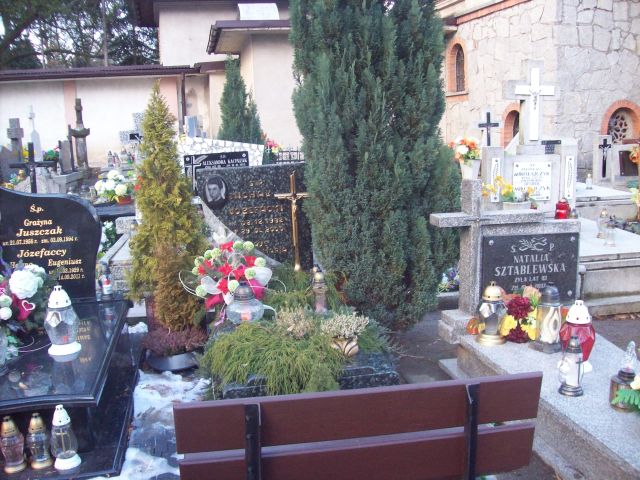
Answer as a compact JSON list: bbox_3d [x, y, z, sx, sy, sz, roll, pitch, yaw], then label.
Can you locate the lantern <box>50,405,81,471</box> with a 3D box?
[{"bbox_3d":[-1.093,0.838,2.852,0.118,0.276,0.118,-3,10,-11],"label":"lantern"}]

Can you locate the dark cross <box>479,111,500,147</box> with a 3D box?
[{"bbox_3d":[2.394,-1.546,9.400,0.325,0.520,0.050,-3,10,-12],"label":"dark cross"}]

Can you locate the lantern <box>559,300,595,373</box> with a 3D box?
[{"bbox_3d":[1.211,0.451,3.137,0.165,0.333,0.165,-3,10,-12],"label":"lantern"}]

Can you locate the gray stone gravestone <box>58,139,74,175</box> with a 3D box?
[{"bbox_3d":[-5.099,-1.661,13.400,0.100,0.670,0.750,-2,11,-6],"label":"gray stone gravestone"}]

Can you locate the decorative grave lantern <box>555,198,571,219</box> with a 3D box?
[{"bbox_3d":[2.517,-0.318,6.900,0.155,0.220,0.155,-3,10,-12],"label":"decorative grave lantern"}]

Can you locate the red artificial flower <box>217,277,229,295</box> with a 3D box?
[{"bbox_3d":[-0.586,0.276,4.000,0.080,0.110,0.070,-3,10,-8],"label":"red artificial flower"}]

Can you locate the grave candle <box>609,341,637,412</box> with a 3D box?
[{"bbox_3d":[1.464,0.651,3.200,0.140,0.325,0.140,-3,10,-12],"label":"grave candle"}]

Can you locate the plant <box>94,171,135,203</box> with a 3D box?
[{"bbox_3d":[-2.223,-0.568,7.200,0.440,0.360,0.380,-3,10,-11],"label":"plant"}]

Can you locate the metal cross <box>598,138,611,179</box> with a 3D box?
[{"bbox_3d":[4.702,-1.347,11.000,0.200,0.640,0.050,-3,9,-12],"label":"metal cross"}]

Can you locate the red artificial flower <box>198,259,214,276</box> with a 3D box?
[{"bbox_3d":[-0.699,0.166,4.100,0.095,0.105,0.070,0,10,8],"label":"red artificial flower"}]

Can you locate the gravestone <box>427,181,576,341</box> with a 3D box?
[{"bbox_3d":[1.200,0.105,4.295,0.990,1.030,0.280,-3,10,-12],"label":"gravestone"}]

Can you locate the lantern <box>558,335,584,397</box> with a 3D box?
[{"bbox_3d":[1.119,0.553,2.948,0.107,0.257,0.107,-3,10,-12],"label":"lantern"}]

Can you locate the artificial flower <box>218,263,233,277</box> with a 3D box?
[{"bbox_3d":[-0.582,0.182,4.100,0.085,0.080,0.050,-2,9,-8],"label":"artificial flower"}]

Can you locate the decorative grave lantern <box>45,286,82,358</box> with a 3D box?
[{"bbox_3d":[-1.395,0.432,3.620,0.185,0.345,0.185,-3,9,-12],"label":"decorative grave lantern"}]

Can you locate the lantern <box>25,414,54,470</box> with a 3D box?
[{"bbox_3d":[-1.209,0.857,2.869,0.100,0.237,0.100,-3,10,-11],"label":"lantern"}]

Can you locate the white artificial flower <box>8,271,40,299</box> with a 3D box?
[{"bbox_3d":[-1.492,0.224,3.350,0.145,0.130,0.130,-3,10,-11],"label":"white artificial flower"}]

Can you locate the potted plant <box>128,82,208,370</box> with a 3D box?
[{"bbox_3d":[-1.020,-0.224,4.450,0.480,1.630,0.480,-3,10,-11],"label":"potted plant"}]

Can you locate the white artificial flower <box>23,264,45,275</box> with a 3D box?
[{"bbox_3d":[-1.614,0.186,3.750,0.120,0.100,0.100,-8,12,-33],"label":"white artificial flower"}]

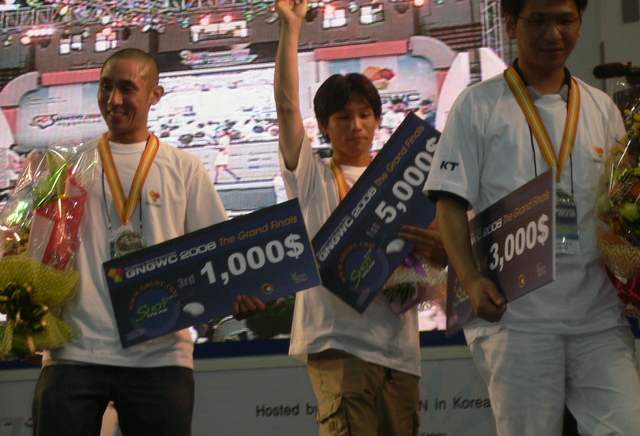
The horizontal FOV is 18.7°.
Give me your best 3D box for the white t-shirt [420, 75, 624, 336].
[{"bbox_3d":[0.486,-0.025,4.550,0.480,0.610,0.290,-1,-5,-14],"label":"white t-shirt"}]

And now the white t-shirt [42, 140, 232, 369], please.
[{"bbox_3d":[-0.511,0.097,5.320,0.510,0.610,0.280,-3,-5,8],"label":"white t-shirt"}]

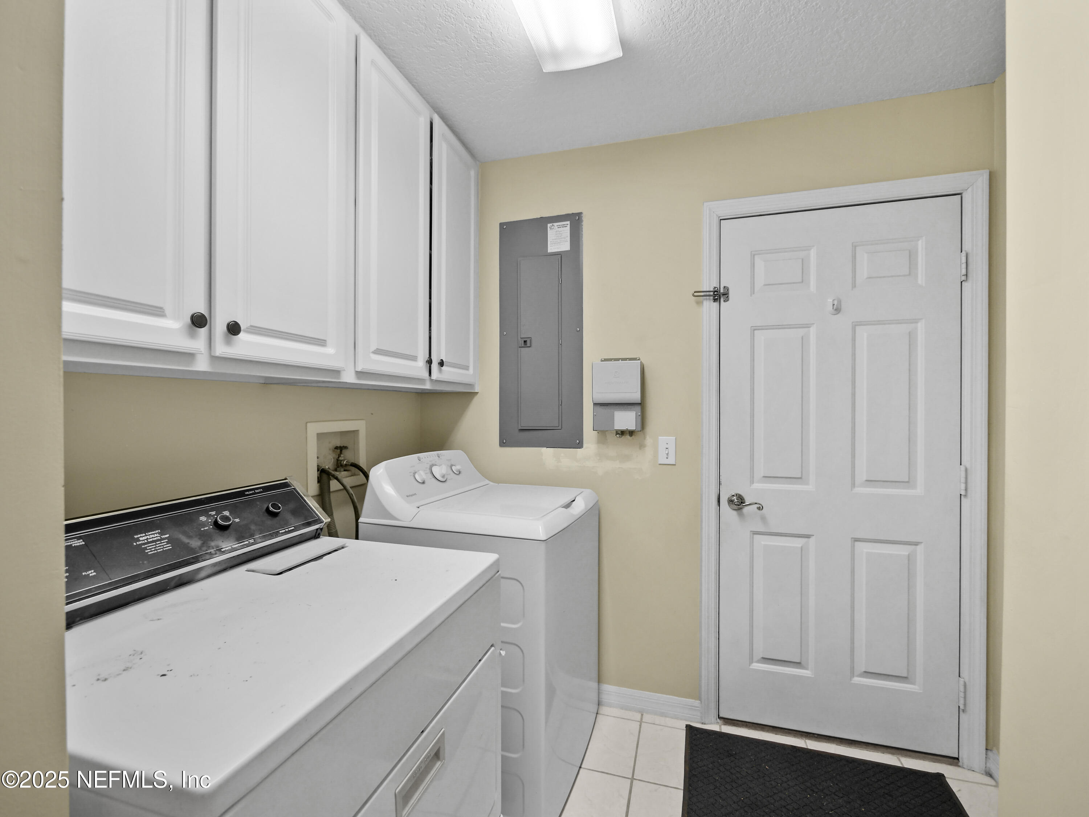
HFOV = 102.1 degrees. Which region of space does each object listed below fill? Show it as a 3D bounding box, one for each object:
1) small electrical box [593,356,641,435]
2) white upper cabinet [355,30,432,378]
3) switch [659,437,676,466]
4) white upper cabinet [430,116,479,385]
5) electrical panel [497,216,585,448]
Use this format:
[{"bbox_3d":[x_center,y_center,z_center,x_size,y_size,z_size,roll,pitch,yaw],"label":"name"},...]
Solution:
[{"bbox_3d":[0.308,-0.056,1.843,0.200,0.298,0.105,0,0,15],"label":"small electrical box"},{"bbox_3d":[-0.639,-0.605,1.516,0.320,1.020,0.370,0,0,18],"label":"white upper cabinet"},{"bbox_3d":[0.514,0.178,1.838,0.071,0.116,0.015,0,0,15],"label":"switch"},{"bbox_3d":[-0.521,-0.614,1.872,0.330,1.008,0.365,0,0,18],"label":"white upper cabinet"},{"bbox_3d":[-0.022,-0.339,1.971,0.388,1.035,0.025,0,0,15],"label":"electrical panel"}]

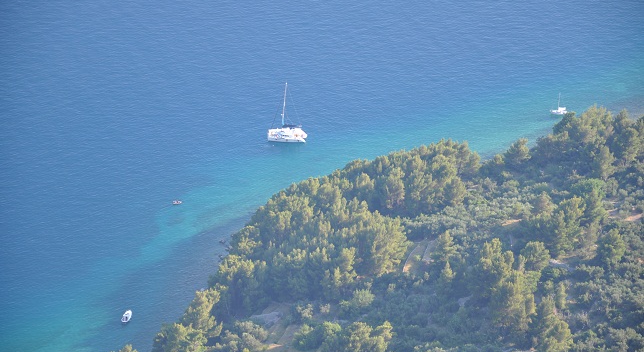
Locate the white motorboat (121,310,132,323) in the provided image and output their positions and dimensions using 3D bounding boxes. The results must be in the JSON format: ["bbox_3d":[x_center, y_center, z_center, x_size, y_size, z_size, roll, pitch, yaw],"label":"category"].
[{"bbox_3d":[-54.516,39.014,783.569,2.100,1.300,5.700,9,25,16],"label":"white motorboat"}]

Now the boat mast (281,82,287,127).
[{"bbox_3d":[-11.874,-22.946,900.416,0.350,15.300,0.300,6,24,2],"label":"boat mast"}]

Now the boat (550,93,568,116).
[{"bbox_3d":[78.948,-24.193,930.172,6.200,7.300,2.300,8,24,14],"label":"boat"}]

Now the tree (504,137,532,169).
[{"bbox_3d":[61.443,-7.138,878.816,7.500,7.700,7.500,2,23,0],"label":"tree"}]

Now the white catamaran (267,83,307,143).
[{"bbox_3d":[-10.778,-20.892,901.133,12.400,19.800,6.900,3,24,4],"label":"white catamaran"}]

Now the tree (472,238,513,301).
[{"bbox_3d":[46.465,25.478,758.803,10.500,14.000,10.500,2,23,0],"label":"tree"}]

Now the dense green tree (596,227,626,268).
[{"bbox_3d":[79.496,19.592,767.501,8.000,9.000,8.000,2,23,0],"label":"dense green tree"}]

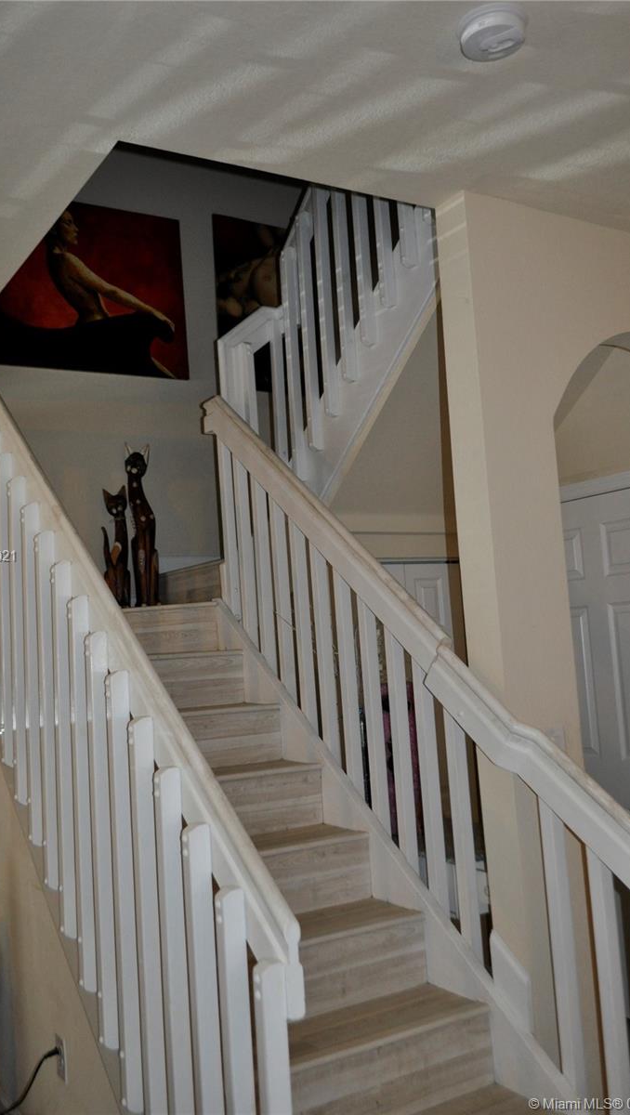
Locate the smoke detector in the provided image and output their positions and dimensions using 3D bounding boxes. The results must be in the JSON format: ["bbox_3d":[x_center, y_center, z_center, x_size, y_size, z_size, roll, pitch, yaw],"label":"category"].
[{"bbox_3d":[0.351,-1.030,2.012,0.133,0.041,0.133,-4,-5,0],"label":"smoke detector"}]

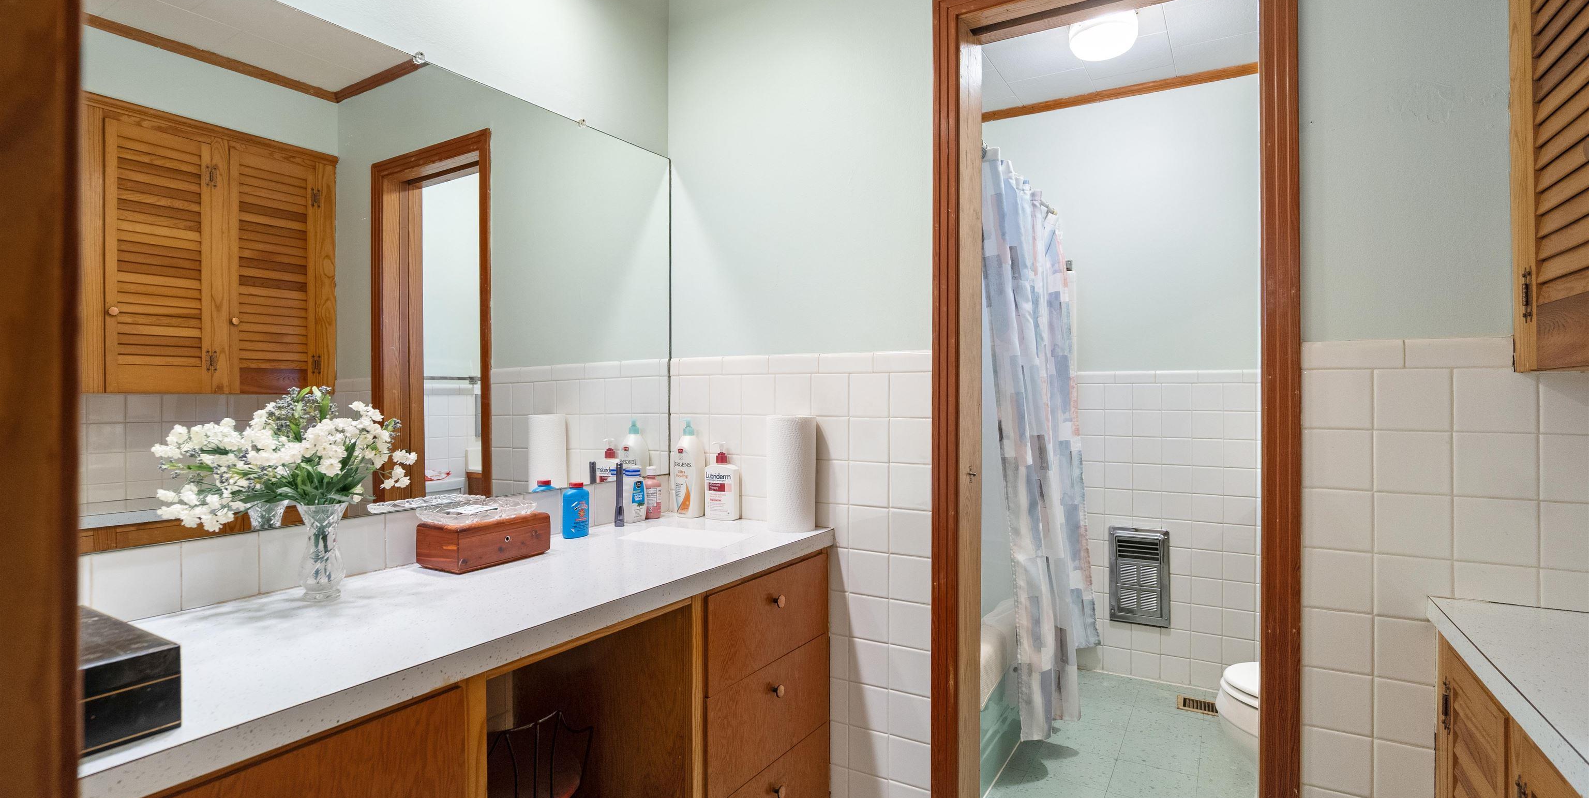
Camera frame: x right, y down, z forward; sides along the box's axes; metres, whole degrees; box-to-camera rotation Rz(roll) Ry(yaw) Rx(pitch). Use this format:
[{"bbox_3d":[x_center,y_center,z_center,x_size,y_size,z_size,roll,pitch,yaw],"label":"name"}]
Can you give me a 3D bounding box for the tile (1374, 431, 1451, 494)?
[{"bbox_3d":[1.091,0.113,1.248,0.108,0.108,0.009,1,1,30],"label":"tile"}]

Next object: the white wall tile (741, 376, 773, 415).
[{"bbox_3d":[-0.096,-0.013,1.923,0.108,0.108,0.009,1,1,30],"label":"white wall tile"}]

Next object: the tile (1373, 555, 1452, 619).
[{"bbox_3d":[1.105,0.339,1.264,0.108,0.110,0.009,0,0,29],"label":"tile"}]

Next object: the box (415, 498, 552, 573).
[{"bbox_3d":[-0.648,0.292,1.488,0.135,0.090,0.223,0,0,30],"label":"box"}]

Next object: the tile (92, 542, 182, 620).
[{"bbox_3d":[-0.997,0.277,1.071,0.010,0.107,0.108,0,0,32],"label":"tile"}]

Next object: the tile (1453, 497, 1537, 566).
[{"bbox_3d":[1.201,0.226,1.211,0.107,0.110,0.010,0,0,29],"label":"tile"}]

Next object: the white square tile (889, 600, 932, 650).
[{"bbox_3d":[0.285,0.551,1.723,0.108,0.110,0.009,0,0,29],"label":"white square tile"}]

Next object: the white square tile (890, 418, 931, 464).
[{"bbox_3d":[0.285,0.103,1.723,0.108,0.110,0.009,0,0,29],"label":"white square tile"}]

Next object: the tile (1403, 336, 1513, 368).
[{"bbox_3d":[1.160,-0.080,1.233,0.146,0.051,0.009,0,0,29],"label":"tile"}]

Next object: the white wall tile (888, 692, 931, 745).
[{"bbox_3d":[0.285,0.775,1.723,0.108,0.110,0.009,0,0,29],"label":"white wall tile"}]

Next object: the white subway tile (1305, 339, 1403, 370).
[{"bbox_3d":[1.031,-0.081,1.307,0.149,0.053,0.010,0,0,29],"label":"white subway tile"}]

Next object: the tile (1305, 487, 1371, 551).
[{"bbox_3d":[0.999,0.224,1.302,0.108,0.108,0.009,1,1,30],"label":"tile"}]

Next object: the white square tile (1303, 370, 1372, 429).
[{"bbox_3d":[0.999,0.002,1.302,0.106,0.108,0.010,0,0,29],"label":"white square tile"}]

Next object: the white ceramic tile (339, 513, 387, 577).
[{"bbox_3d":[-0.809,0.272,1.302,0.009,0.108,0.108,1,1,30],"label":"white ceramic tile"}]

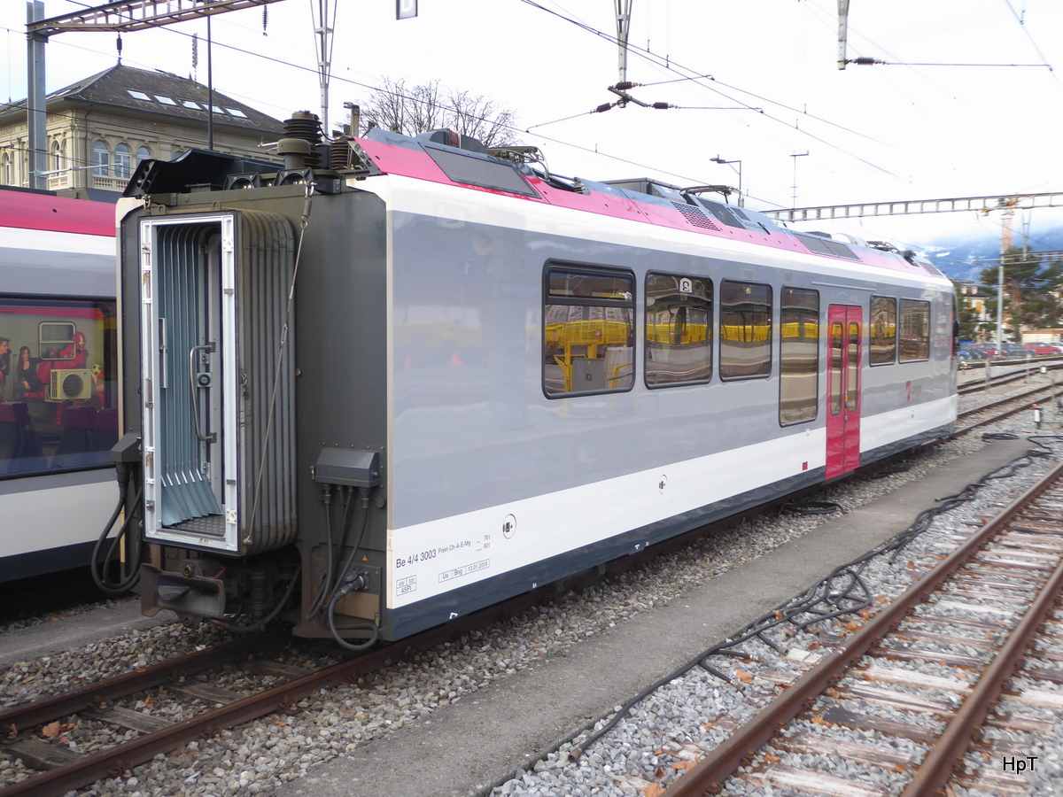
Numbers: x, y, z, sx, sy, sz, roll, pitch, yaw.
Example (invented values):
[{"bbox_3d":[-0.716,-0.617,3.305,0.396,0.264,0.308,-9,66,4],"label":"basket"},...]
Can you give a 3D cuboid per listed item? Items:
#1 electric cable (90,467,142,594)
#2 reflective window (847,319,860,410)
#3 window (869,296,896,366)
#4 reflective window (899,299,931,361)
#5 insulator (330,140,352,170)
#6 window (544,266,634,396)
[{"bbox_3d":[-2.999,0.987,8.158,0.260,0.940,0.330,2,4,32],"label":"electric cable"},{"bbox_3d":[4.650,-0.465,15.990,0.060,1.279,0.506,2,4,32],"label":"reflective window"},{"bbox_3d":[5.512,-1.052,17.345,0.060,1.053,1.586,2,4,32],"label":"window"},{"bbox_3d":[6.645,-1.163,19.171,0.060,1.062,2.280,2,4,32],"label":"reflective window"},{"bbox_3d":[-1.306,-1.667,7.565,0.145,0.206,0.145,0,4,0],"label":"insulator"},{"bbox_3d":[0.502,-0.568,9.271,0.060,1.037,1.601,2,4,32],"label":"window"}]

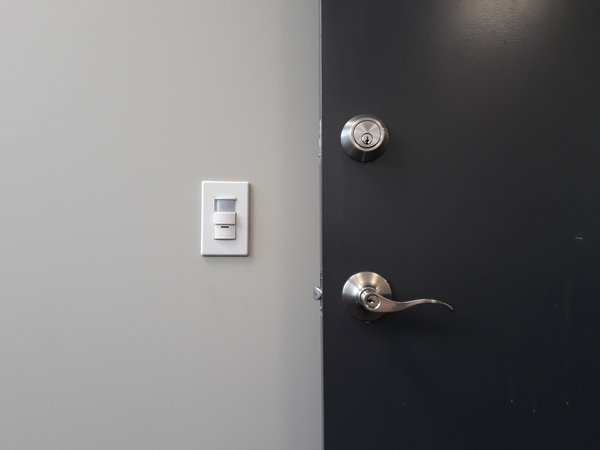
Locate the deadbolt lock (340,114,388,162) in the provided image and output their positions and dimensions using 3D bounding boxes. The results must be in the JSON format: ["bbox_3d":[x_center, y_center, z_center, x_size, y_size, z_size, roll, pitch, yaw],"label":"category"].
[{"bbox_3d":[0.087,-0.117,0.613,0.065,0.065,0.025,0,-4,0],"label":"deadbolt lock"}]

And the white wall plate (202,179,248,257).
[{"bbox_3d":[-0.119,-0.011,0.737,0.075,0.119,0.014,0,-4,-1],"label":"white wall plate"}]

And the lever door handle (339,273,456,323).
[{"bbox_3d":[0.121,0.092,0.582,0.131,0.066,0.060,0,-4,0],"label":"lever door handle"}]

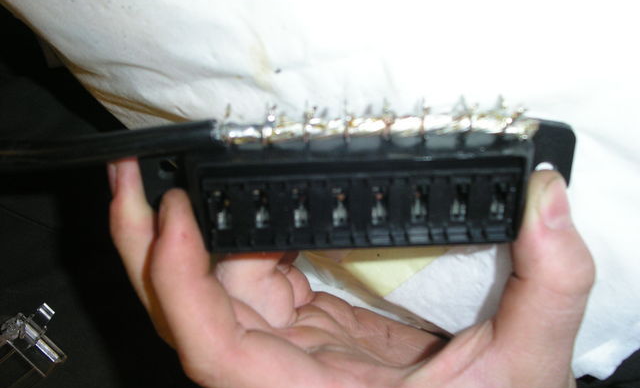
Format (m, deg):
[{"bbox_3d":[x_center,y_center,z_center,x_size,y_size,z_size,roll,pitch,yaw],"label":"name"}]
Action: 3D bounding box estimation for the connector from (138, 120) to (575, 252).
[{"bbox_3d":[0.012,-0.004,0.228,0.146,0.033,0.029,-1,33,1],"label":"connector"}]

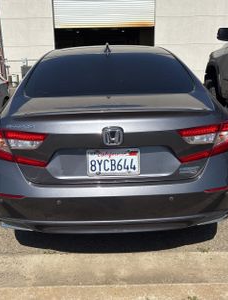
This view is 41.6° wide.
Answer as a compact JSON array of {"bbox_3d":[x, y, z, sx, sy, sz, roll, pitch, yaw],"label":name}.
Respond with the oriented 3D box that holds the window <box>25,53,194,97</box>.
[{"bbox_3d":[-0.035,-0.614,2.396,1.230,0.100,0.820,-2,38,-1],"label":"window"}]

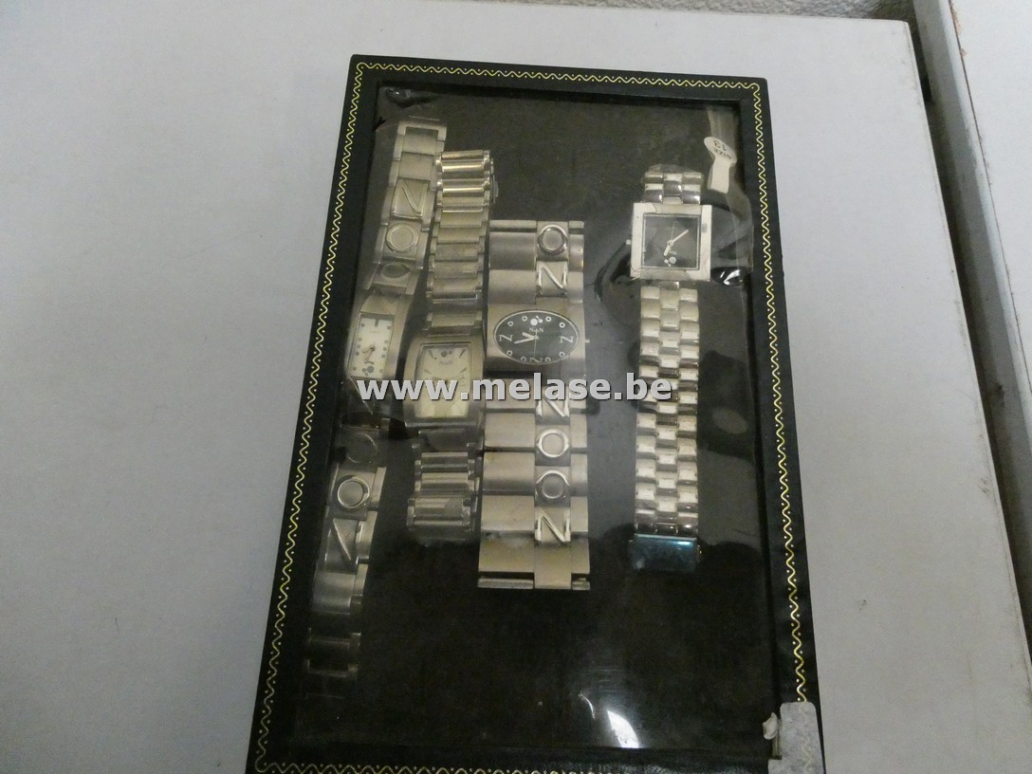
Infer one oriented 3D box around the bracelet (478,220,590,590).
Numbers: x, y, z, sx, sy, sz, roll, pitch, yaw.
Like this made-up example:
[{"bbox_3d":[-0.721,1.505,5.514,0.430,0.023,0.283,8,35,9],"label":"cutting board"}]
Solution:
[{"bbox_3d":[0.006,0.003,0.225,0.032,0.017,0.116,2,72,-2],"label":"bracelet"}]

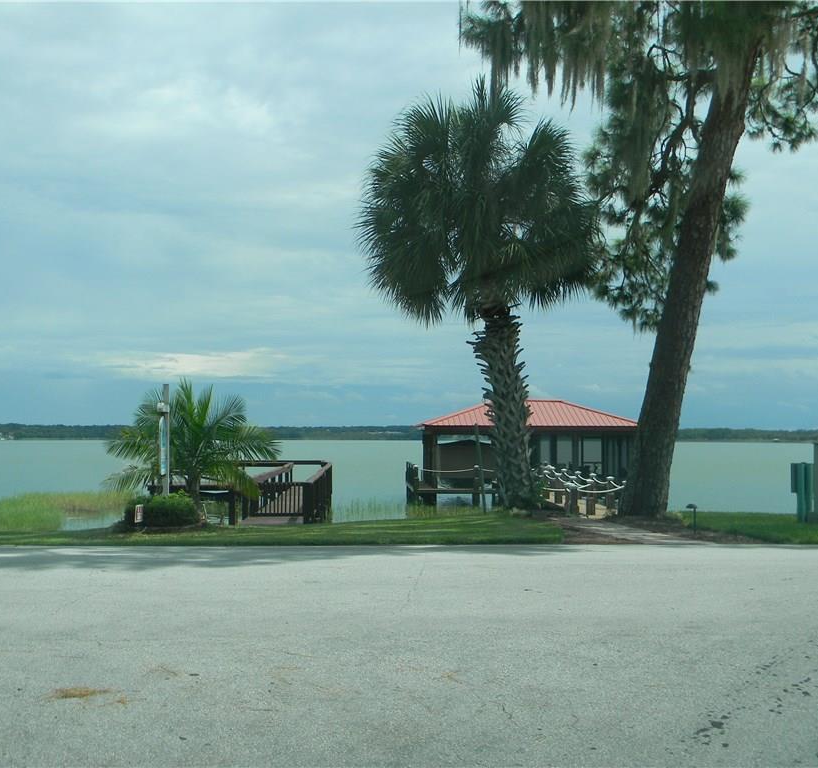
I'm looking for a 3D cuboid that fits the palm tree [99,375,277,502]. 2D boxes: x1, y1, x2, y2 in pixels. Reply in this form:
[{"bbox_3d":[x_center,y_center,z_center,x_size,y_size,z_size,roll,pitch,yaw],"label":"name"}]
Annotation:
[{"bbox_3d":[-3.596,1.052,17.569,2.900,2.300,2.800,0,-3,0],"label":"palm tree"}]

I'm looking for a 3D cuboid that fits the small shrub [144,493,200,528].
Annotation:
[{"bbox_3d":[-3.826,2.004,16.921,0.950,0.580,0.850,0,-3,0],"label":"small shrub"}]

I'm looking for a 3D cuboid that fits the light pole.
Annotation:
[{"bbox_3d":[-3.959,1.108,17.166,0.190,2.210,0.180,0,-3,0],"label":"light pole"}]

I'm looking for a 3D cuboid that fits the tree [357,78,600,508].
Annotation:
[{"bbox_3d":[1.307,-1.668,20.109,4.500,8.100,4.400,0,-3,0],"label":"tree"}]

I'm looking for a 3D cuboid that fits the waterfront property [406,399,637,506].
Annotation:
[{"bbox_3d":[4.847,2.813,44.916,9.800,4.400,7.300,0,-3,0],"label":"waterfront property"}]

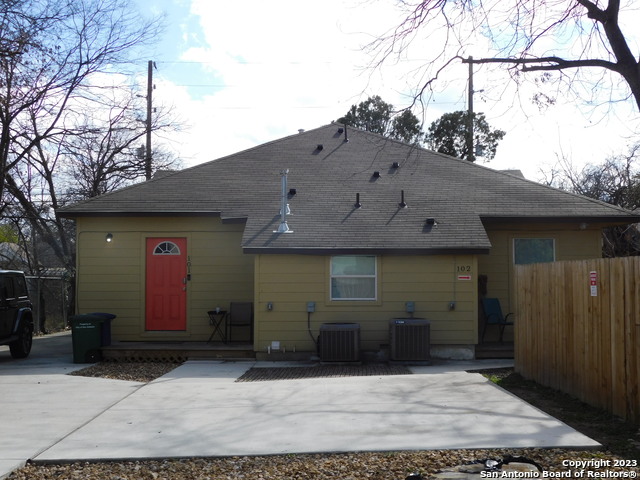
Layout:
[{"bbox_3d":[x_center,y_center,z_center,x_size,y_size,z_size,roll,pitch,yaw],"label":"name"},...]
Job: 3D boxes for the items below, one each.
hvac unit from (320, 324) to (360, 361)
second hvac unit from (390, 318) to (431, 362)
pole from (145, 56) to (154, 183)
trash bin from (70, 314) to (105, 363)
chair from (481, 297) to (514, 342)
[{"bbox_3d":[0.372,1.879,15.338,0.720,0.680,0.720,0,-3,0],"label":"hvac unit"},{"bbox_3d":[1.660,1.827,15.341,0.700,0.745,0.700,0,-3,0],"label":"second hvac unit"},{"bbox_3d":[-7.400,-2.238,36.147,0.300,11.100,0.300,0,-3,0],"label":"pole"},{"bbox_3d":[-4.420,1.878,15.929,0.670,0.930,0.580,1,-3,-11],"label":"trash bin"},{"bbox_3d":[3.810,1.704,17.439,0.650,0.920,0.580,-2,-3,38],"label":"chair"}]

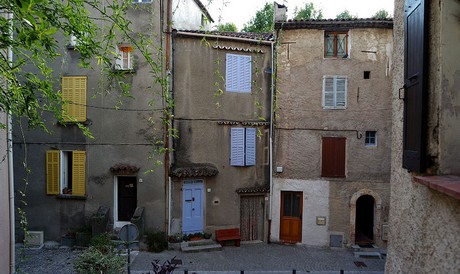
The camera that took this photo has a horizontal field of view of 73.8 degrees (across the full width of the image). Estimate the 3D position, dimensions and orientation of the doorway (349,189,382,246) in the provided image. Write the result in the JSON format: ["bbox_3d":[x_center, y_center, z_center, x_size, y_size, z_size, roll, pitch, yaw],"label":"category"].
[{"bbox_3d":[5.893,3.502,13.296,1.340,2.436,0.304,1,2,4],"label":"doorway"}]

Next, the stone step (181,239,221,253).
[{"bbox_3d":[-1.151,4.300,12.200,1.543,0.284,0.670,0,2,-17],"label":"stone step"}]

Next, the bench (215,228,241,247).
[{"bbox_3d":[-0.091,4.166,12.687,1.035,0.639,0.406,0,2,-17],"label":"bench"}]

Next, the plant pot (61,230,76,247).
[{"bbox_3d":[-6.413,4.031,12.172,0.500,0.520,0.460,1,2,2],"label":"plant pot"}]

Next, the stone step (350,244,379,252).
[{"bbox_3d":[5.750,4.739,13.022,1.076,0.152,0.345,1,2,4],"label":"stone step"}]

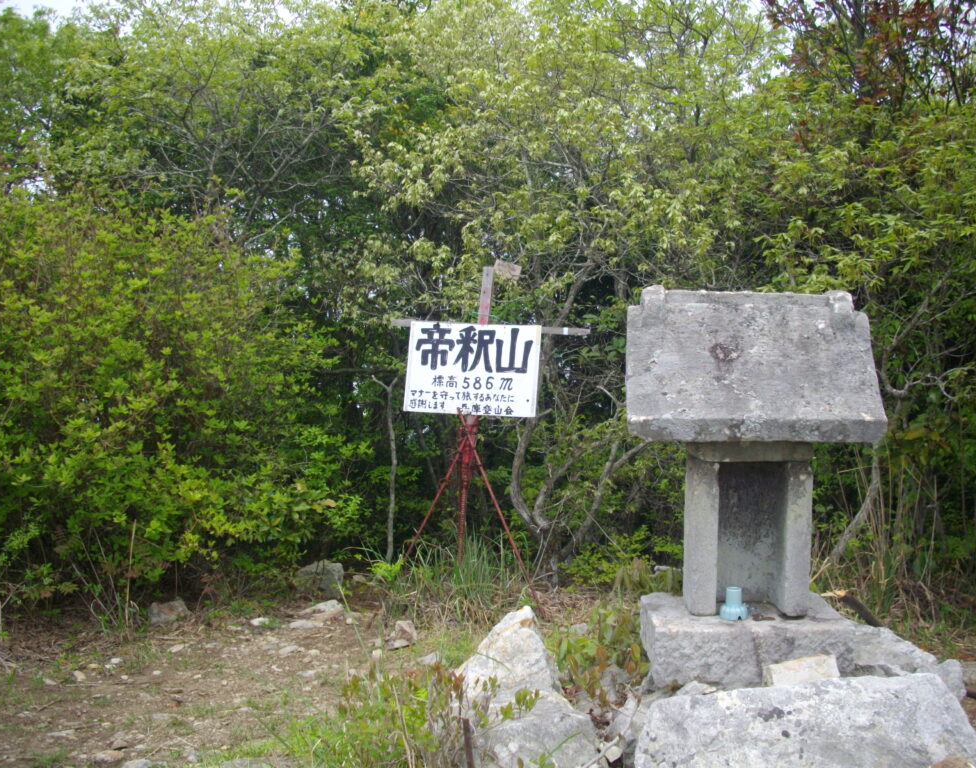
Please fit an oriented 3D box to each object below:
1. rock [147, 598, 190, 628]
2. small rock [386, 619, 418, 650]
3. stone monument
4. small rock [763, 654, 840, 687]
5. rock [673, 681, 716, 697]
[{"bbox_3d":[-1.370,0.983,4.709,0.160,0.100,0.130,0,6,0],"label":"rock"},{"bbox_3d":[-0.343,1.005,4.389,0.125,0.105,0.110,0,6,0],"label":"small rock"},{"bbox_3d":[0.735,0.184,3.227,0.700,0.925,0.530,0,6,1],"label":"stone monument"},{"bbox_3d":[0.847,0.780,2.958,0.190,0.085,0.110,0,6,0],"label":"small rock"},{"bbox_3d":[0.558,0.821,2.942,0.110,0.050,0.085,0,6,0],"label":"rock"}]

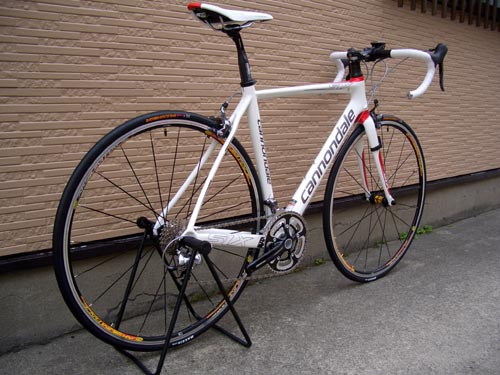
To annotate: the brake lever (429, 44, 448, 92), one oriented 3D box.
[{"bbox_3d":[0.673,-0.430,1.807,0.105,0.168,0.048,-8,13,-41],"label":"brake lever"}]

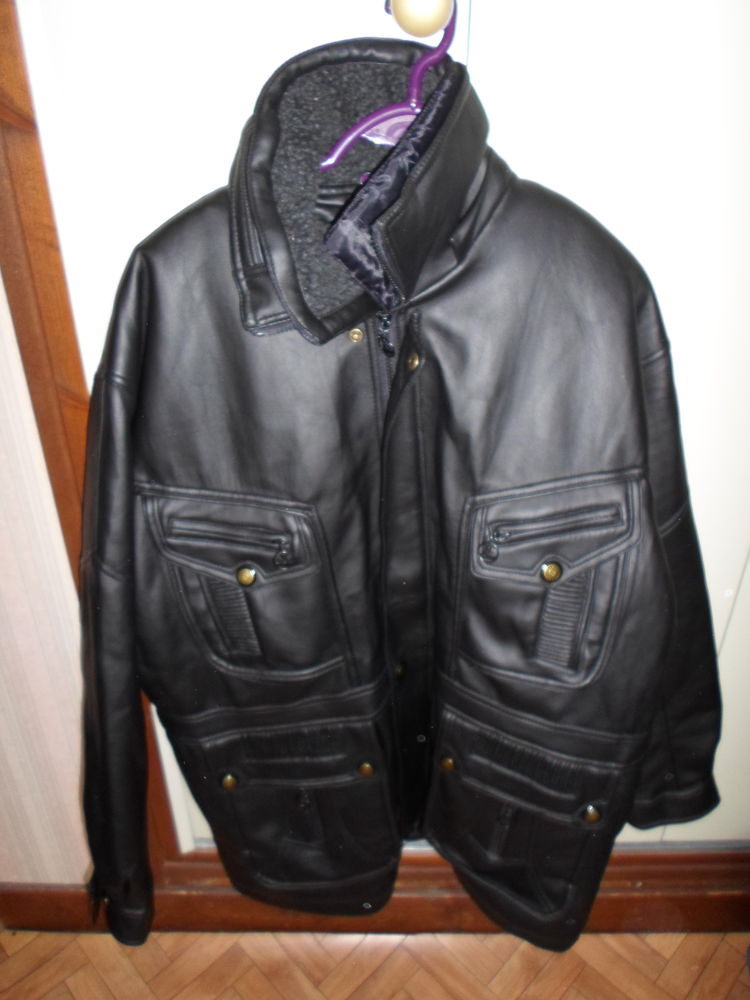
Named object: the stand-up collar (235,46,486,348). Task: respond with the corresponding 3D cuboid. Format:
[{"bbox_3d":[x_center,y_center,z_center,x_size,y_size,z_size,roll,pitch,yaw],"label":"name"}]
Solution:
[{"bbox_3d":[-0.013,-0.227,0.530,0.190,0.195,0.165,3,29,5],"label":"stand-up collar"}]

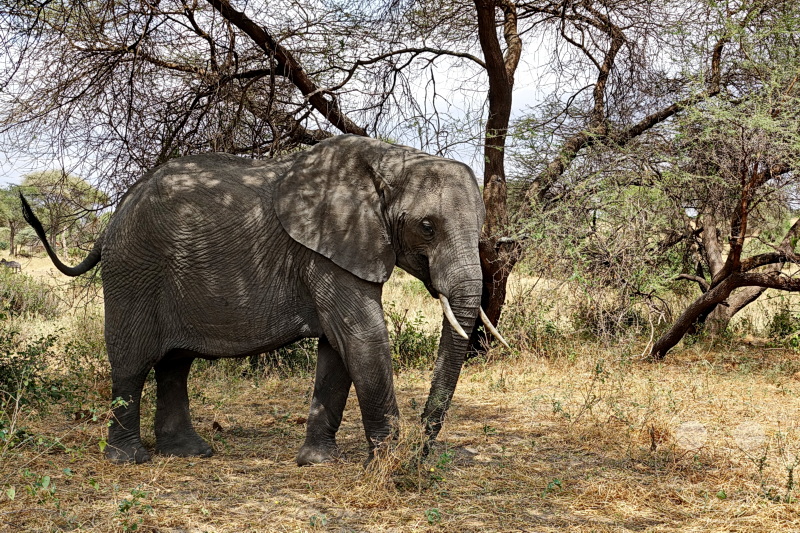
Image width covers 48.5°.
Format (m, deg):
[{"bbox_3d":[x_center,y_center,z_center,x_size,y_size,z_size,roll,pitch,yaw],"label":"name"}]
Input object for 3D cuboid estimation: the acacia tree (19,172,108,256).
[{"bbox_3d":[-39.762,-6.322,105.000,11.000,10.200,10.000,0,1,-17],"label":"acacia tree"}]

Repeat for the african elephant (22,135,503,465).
[{"bbox_3d":[-1.130,0.270,7.300,4.000,2.650,1.250,0,1,11],"label":"african elephant"}]

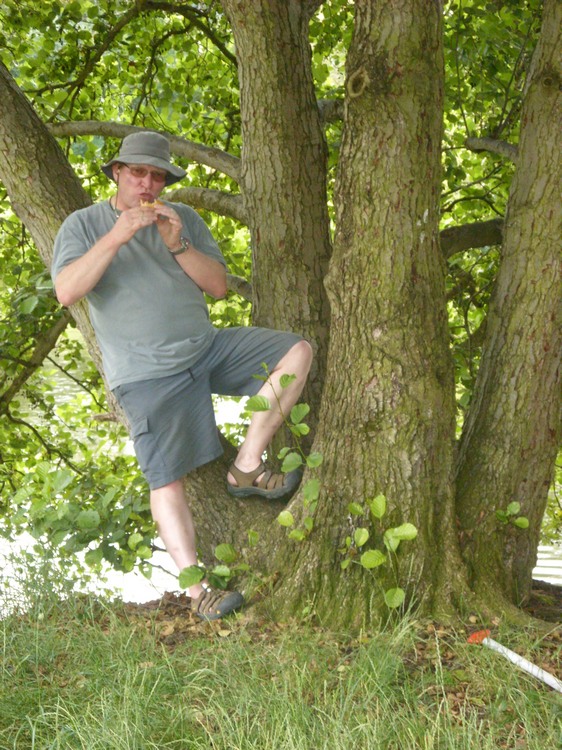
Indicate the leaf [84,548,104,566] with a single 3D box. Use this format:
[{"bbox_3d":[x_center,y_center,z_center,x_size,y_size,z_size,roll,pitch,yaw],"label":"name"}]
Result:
[{"bbox_3d":[-0.712,0.696,8.100,0.078,0.070,0.040,0,4,0],"label":"leaf"}]

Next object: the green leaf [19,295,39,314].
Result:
[{"bbox_3d":[-0.987,-0.276,8.300,0.080,0.075,0.040,0,4,0],"label":"green leaf"}]

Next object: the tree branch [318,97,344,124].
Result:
[{"bbox_3d":[0.196,-1.028,8.250,0.110,0.105,0.120,0,4,0],"label":"tree branch"}]

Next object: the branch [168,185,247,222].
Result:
[{"bbox_3d":[-0.282,-0.658,8.150,0.310,0.140,0.160,0,4,0],"label":"branch"}]

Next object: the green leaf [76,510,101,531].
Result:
[{"bbox_3d":[-0.735,0.555,8.100,0.090,0.075,0.040,0,4,0],"label":"green leaf"}]

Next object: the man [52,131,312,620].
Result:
[{"bbox_3d":[-0.353,0.002,7.600,0.820,1.740,0.600,-1,4,-18],"label":"man"}]

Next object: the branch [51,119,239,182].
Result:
[{"bbox_3d":[-0.528,-0.858,8.150,0.750,0.220,0.200,0,4,0],"label":"branch"}]

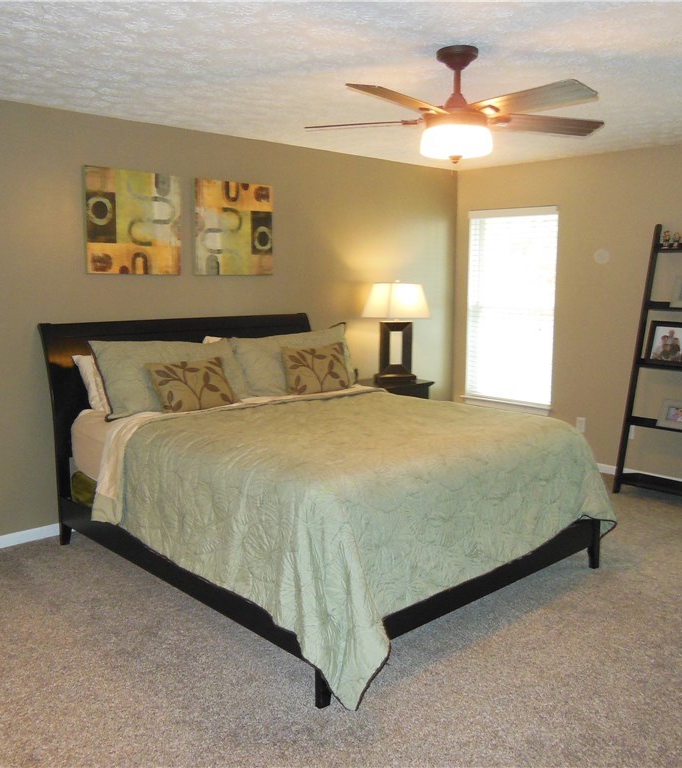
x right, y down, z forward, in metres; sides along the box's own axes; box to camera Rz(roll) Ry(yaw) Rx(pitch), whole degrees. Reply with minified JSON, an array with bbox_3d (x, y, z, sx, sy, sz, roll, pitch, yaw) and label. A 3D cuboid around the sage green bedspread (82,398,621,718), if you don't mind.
[{"bbox_3d":[0.083,0.550,3.824,2.120,0.685,1.960,-8,11,-43],"label":"sage green bedspread"}]

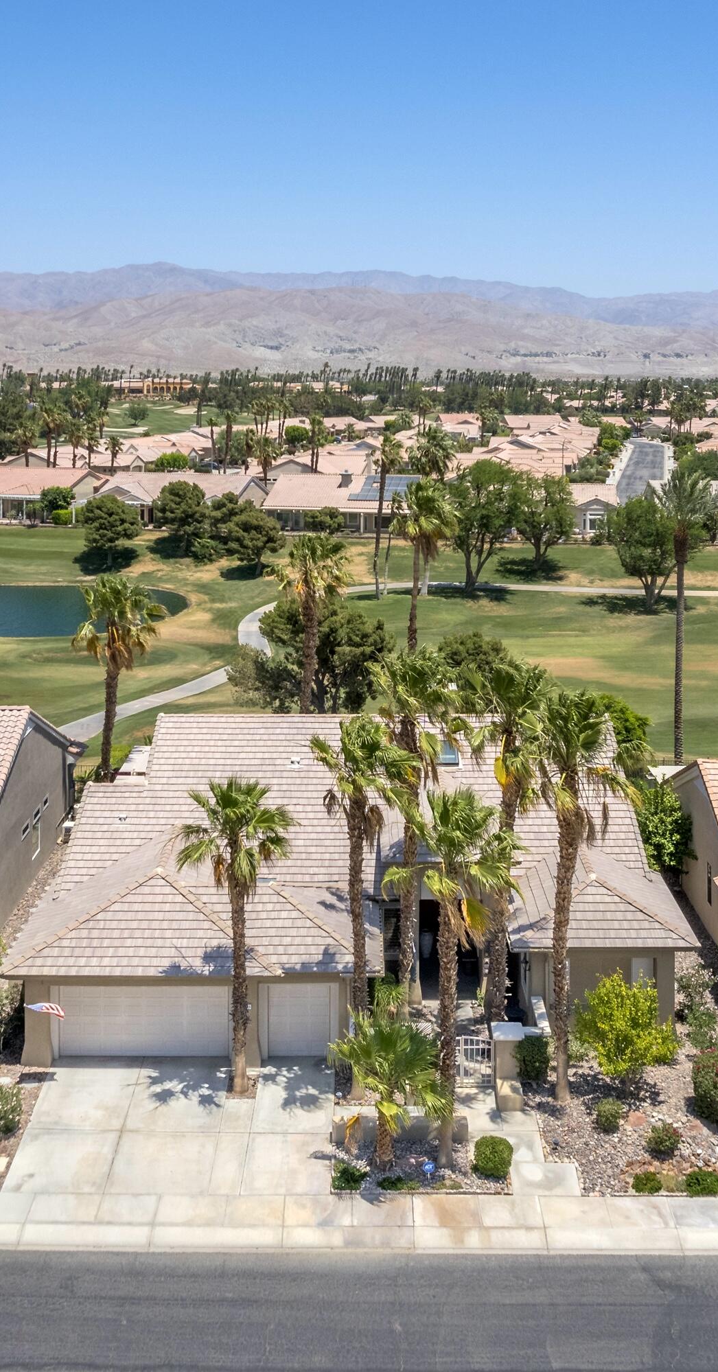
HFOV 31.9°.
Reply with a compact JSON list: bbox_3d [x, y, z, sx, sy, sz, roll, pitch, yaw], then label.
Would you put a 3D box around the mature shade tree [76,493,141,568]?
[{"bbox_3d":[-25.595,-16.024,128.795,6.585,7.405,6.585,0,14,0],"label":"mature shade tree"}]

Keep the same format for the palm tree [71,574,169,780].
[{"bbox_3d":[-10.806,-0.081,57.497,4.419,10.064,4.419,0,14,0],"label":"palm tree"}]

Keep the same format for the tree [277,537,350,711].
[{"bbox_3d":[-2.161,-1.479,60.547,3.622,11.700,3.622,0,14,0],"label":"tree"}]

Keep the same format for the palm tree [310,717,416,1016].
[{"bbox_3d":[0.102,5.967,32.761,2.800,10.700,2.800,0,13,0],"label":"palm tree"}]

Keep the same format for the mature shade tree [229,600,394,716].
[{"bbox_3d":[-2.669,-0.954,67.476,8.519,7.540,8.519,0,14,0],"label":"mature shade tree"}]

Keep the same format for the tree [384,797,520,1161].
[{"bbox_3d":[2.163,7.086,30.022,3.276,9.715,3.276,0,14,0],"label":"tree"}]

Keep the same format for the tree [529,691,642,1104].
[{"bbox_3d":[5.721,5.661,32.649,2.900,11.300,2.900,0,13,0],"label":"tree"}]

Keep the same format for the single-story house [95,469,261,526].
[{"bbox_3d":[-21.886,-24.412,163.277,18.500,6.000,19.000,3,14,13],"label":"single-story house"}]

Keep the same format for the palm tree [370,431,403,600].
[{"bbox_3d":[2.374,-14.674,109.175,2.930,14.470,2.930,0,14,0],"label":"palm tree"}]

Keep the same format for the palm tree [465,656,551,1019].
[{"bbox_3d":[4.163,4.630,36.295,2.573,11.292,2.573,0,14,0],"label":"palm tree"}]

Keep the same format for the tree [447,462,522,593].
[{"bbox_3d":[11.107,-14.103,111.320,7.055,11.705,7.055,0,14,0],"label":"tree"}]

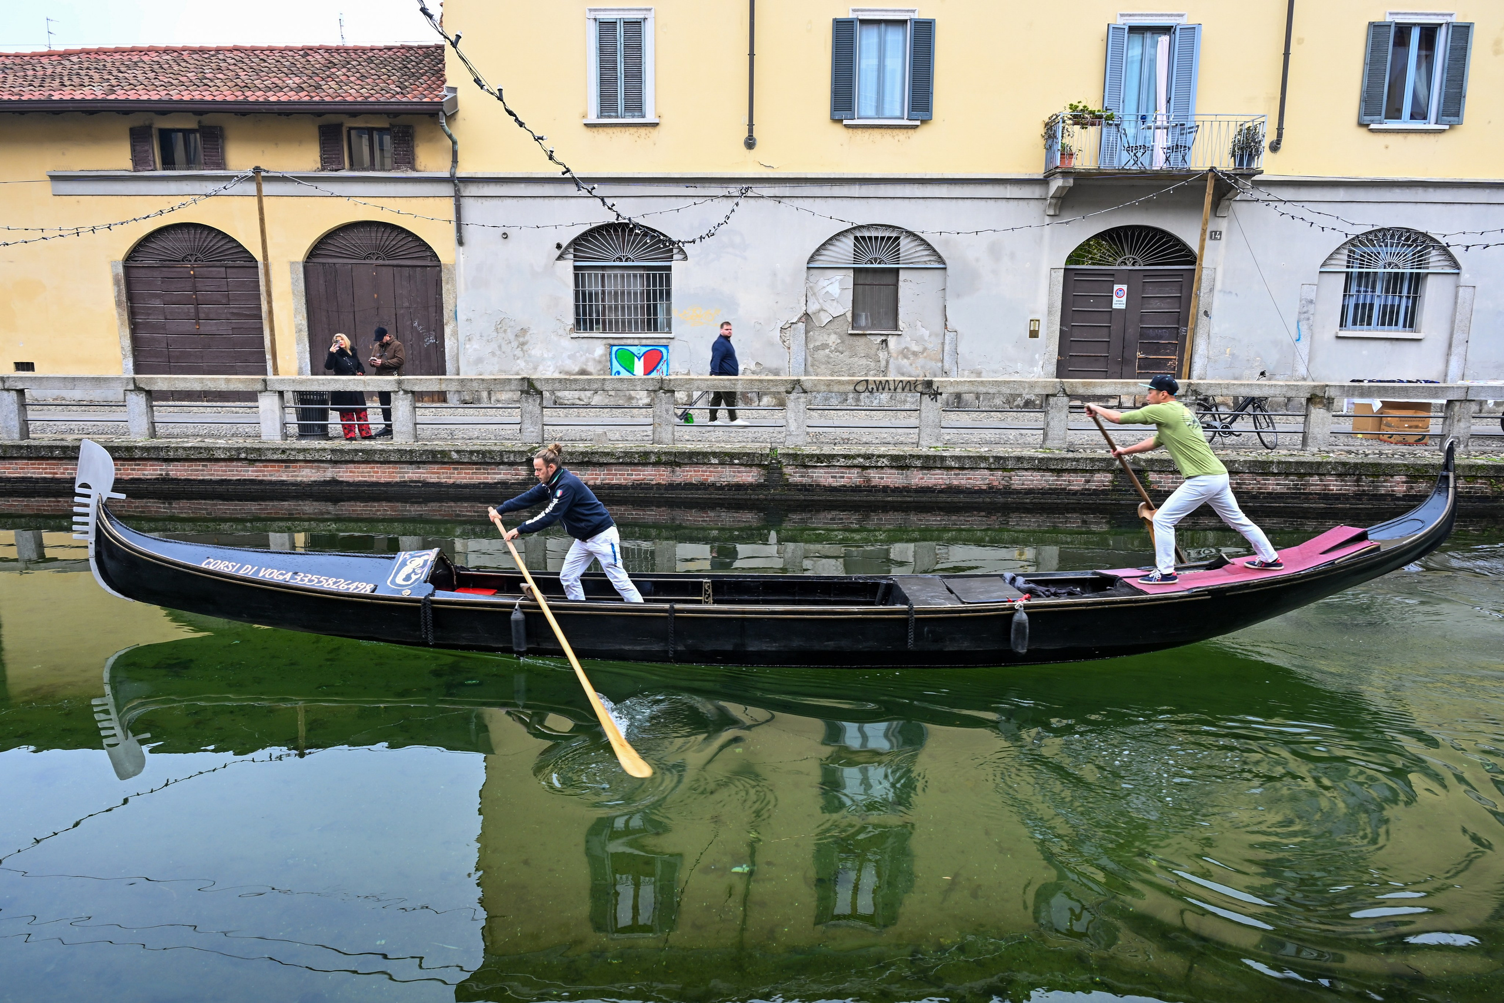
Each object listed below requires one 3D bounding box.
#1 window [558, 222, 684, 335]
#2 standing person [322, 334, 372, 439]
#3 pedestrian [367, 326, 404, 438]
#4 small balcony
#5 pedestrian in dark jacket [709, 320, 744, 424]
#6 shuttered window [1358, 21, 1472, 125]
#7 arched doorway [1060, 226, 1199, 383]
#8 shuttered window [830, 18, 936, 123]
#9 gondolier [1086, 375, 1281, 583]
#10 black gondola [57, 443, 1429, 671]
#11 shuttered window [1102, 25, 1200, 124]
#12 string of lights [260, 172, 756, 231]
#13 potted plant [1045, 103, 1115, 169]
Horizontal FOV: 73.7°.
[{"bbox_3d":[-2.646,-4.525,20.518,2.653,2.243,0.250,0,10,1],"label":"window"},{"bbox_3d":[-6.115,-1.725,15.139,0.612,1.597,0.480,0,10,0],"label":"standing person"},{"bbox_3d":[-5.717,-1.849,15.661,0.460,1.742,0.520,-8,12,-39],"label":"pedestrian"},{"bbox_3d":[7.539,-6.627,18.816,3.856,1.039,0.890,0,10,0],"label":"small balcony"},{"bbox_3d":[-0.457,-2.214,17.324,0.600,1.772,0.500,1,10,3],"label":"pedestrian in dark jacket"},{"bbox_3d":[12.979,-8.353,19.586,2.026,1.887,0.200,0,10,1],"label":"shuttered window"},{"bbox_3d":[7.442,-3.672,19.968,2.587,3.500,0.400,0,10,0],"label":"arched doorway"},{"bbox_3d":[2.579,-8.467,19.708,2.002,1.898,0.200,0,10,1],"label":"shuttered window"},{"bbox_3d":[3.151,-0.164,7.356,1.440,1.530,0.580,2,10,10],"label":"gondolier"},{"bbox_3d":[-0.177,0.383,7.726,10.771,1.700,1.420,1,10,4],"label":"black gondola"},{"bbox_3d":[7.508,-7.708,19.076,1.788,2.592,0.300,0,10,0],"label":"shuttered window"},{"bbox_3d":[-3.557,-4.319,14.399,7.126,0.839,0.300,1,10,5],"label":"string of lights"},{"bbox_3d":[6.064,-6.771,18.668,1.158,1.157,0.620,0,10,0],"label":"potted plant"}]

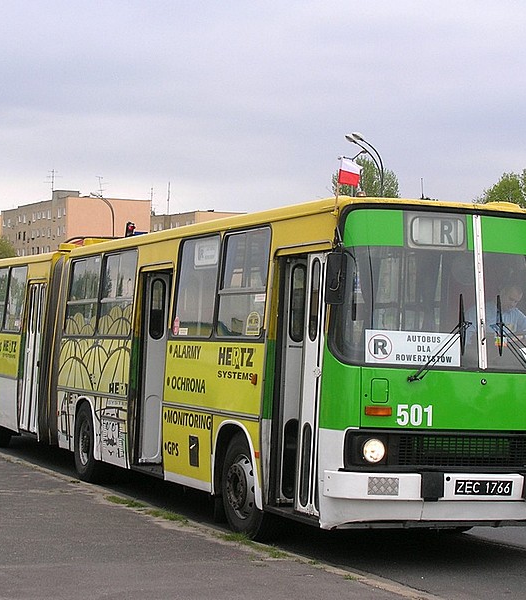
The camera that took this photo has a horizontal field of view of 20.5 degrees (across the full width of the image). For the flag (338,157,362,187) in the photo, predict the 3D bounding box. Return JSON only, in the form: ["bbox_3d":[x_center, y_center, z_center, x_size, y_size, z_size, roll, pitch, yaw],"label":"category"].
[{"bbox_3d":[0.707,-1.050,11.900,0.210,0.240,0.070,1,0,3],"label":"flag"}]

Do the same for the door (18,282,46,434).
[{"bbox_3d":[-3.424,0.879,21.649,0.110,2.270,1.200,3,-2,-22],"label":"door"}]

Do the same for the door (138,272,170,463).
[{"bbox_3d":[-1.240,0.780,16.572,0.290,2.150,0.080,3,-2,-22],"label":"door"}]

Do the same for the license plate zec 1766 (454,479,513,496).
[{"bbox_3d":[1.789,1.523,11.774,0.530,0.117,0.020,3,-2,-22],"label":"license plate zec 1766"}]

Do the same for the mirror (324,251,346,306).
[{"bbox_3d":[0.569,-0.167,11.226,0.170,0.390,0.080,3,-2,-22],"label":"mirror"}]

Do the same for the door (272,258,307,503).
[{"bbox_3d":[0.298,0.713,12.837,0.290,2.150,0.080,3,-2,-22],"label":"door"}]

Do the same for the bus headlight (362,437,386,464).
[{"bbox_3d":[0.873,1.191,11.505,0.200,0.200,0.100,3,-2,-22],"label":"bus headlight"}]

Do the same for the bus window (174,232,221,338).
[{"bbox_3d":[-0.687,-0.136,15.009,0.090,1.050,1.200,7,-4,-22],"label":"bus window"}]

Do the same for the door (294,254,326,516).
[{"bbox_3d":[0.458,0.691,12.081,0.080,2.160,0.570,3,-2,-22],"label":"door"}]

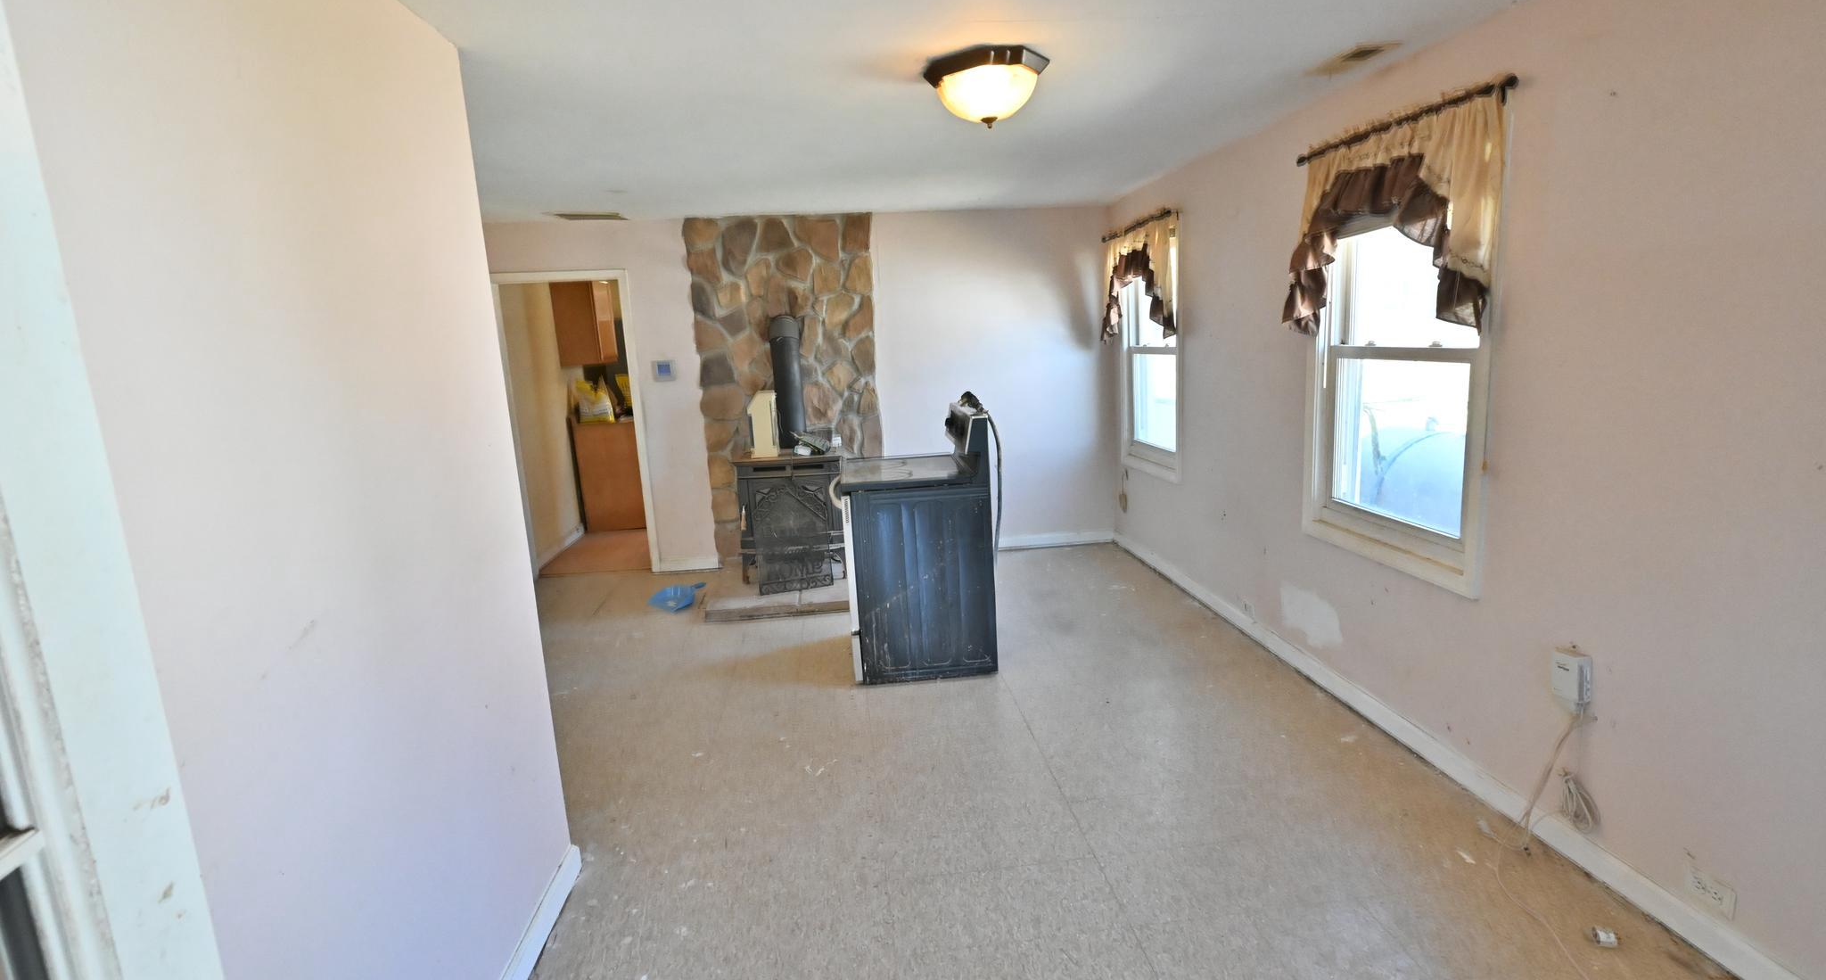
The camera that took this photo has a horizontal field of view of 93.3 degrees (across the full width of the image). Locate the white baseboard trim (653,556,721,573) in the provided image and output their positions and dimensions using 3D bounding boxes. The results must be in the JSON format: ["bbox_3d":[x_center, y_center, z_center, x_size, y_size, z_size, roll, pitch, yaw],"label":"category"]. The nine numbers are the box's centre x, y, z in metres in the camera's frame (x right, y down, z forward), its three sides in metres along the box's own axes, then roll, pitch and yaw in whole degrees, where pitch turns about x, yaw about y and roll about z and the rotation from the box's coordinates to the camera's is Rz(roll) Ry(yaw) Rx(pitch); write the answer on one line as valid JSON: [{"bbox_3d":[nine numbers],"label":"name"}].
[{"bbox_3d":[-1.593,0.537,6.131,0.452,0.082,0.016,-4,10,-5],"label":"white baseboard trim"}]

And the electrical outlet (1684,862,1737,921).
[{"bbox_3d":[1.843,0.936,1.999,0.011,0.071,0.115,-4,10,-5],"label":"electrical outlet"}]

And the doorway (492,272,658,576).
[{"bbox_3d":[-2.298,-0.422,5.970,0.864,2.101,0.119,-4,10,-5],"label":"doorway"}]

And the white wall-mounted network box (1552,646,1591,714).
[{"bbox_3d":[1.812,0.522,2.377,0.040,0.145,0.085,-4,10,-5],"label":"white wall-mounted network box"}]

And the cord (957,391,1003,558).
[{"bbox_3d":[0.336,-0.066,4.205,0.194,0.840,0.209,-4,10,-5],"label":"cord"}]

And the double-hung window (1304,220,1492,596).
[{"bbox_3d":[1.686,-0.473,3.033,0.099,1.490,1.008,-4,10,-5],"label":"double-hung window"}]

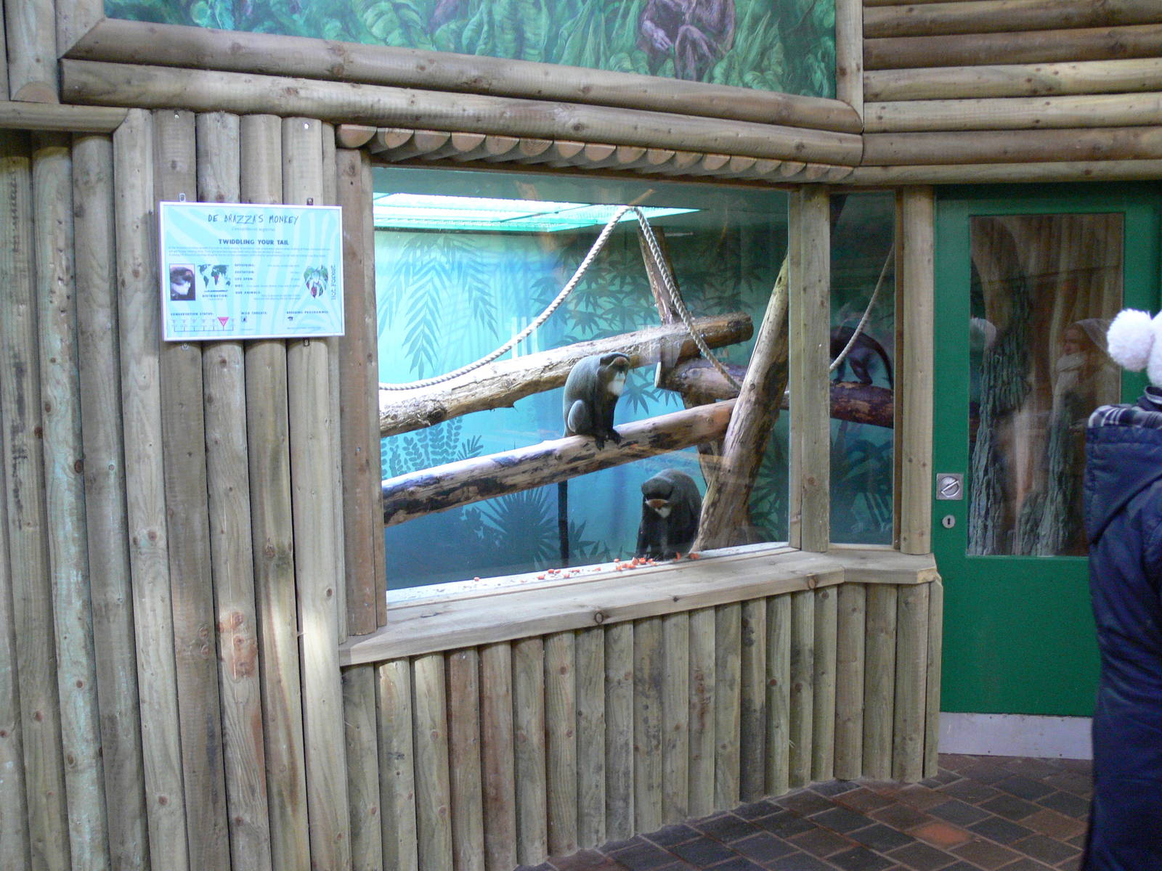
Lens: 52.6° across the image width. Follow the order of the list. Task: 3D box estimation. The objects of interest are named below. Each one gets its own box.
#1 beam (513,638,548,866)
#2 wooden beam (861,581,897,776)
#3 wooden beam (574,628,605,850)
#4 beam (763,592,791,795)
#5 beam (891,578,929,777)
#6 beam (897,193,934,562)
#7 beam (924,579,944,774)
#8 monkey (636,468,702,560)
[{"bbox_3d":[-0.145,0.906,3.432,0.100,0.691,0.065,-4,6,-30],"label":"beam"},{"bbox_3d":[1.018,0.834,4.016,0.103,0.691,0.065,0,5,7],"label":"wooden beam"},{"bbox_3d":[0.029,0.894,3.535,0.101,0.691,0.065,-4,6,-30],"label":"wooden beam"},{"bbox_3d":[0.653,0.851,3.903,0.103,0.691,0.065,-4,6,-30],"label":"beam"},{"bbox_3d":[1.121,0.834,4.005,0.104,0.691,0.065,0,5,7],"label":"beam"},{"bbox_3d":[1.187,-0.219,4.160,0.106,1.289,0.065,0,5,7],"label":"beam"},{"bbox_3d":[1.211,0.824,4.048,0.055,0.698,0.104,0,5,7],"label":"beam"},{"bbox_3d":[0.326,0.296,4.328,0.230,0.340,0.300,2,6,27],"label":"monkey"}]

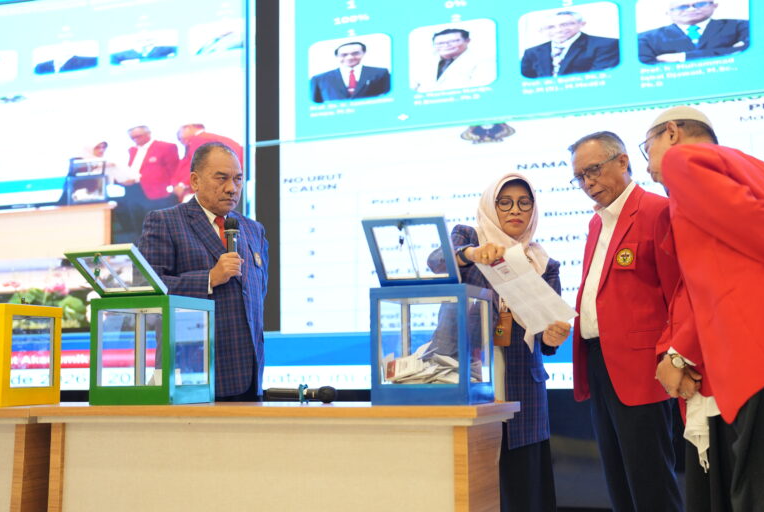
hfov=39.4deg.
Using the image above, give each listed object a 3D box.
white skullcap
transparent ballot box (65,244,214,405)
[{"bbox_3d":[0.862,-0.393,3.070,0.195,0.080,0.175,-4,-7,8],"label":"white skullcap"},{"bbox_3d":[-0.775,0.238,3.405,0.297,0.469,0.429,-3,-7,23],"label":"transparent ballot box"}]

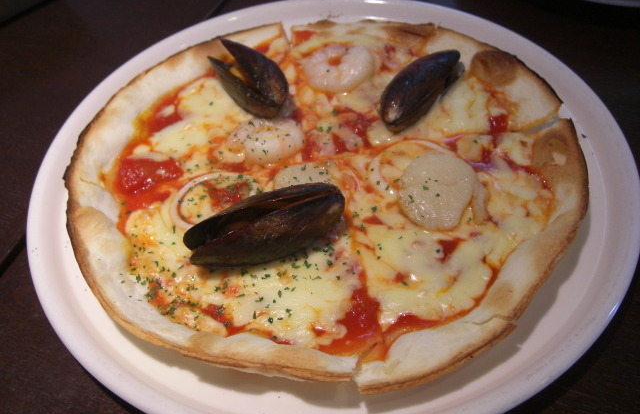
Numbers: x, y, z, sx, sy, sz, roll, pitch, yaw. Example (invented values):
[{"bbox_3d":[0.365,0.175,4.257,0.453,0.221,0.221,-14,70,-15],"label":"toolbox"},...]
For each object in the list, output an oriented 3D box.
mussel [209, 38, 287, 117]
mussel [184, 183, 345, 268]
[{"bbox_3d":[-0.039,-0.071,0.381,0.029,0.029,0.064,-30,54,-20],"label":"mussel"},{"bbox_3d":[-0.024,0.008,0.312,0.075,0.029,0.029,-19,50,-12],"label":"mussel"}]

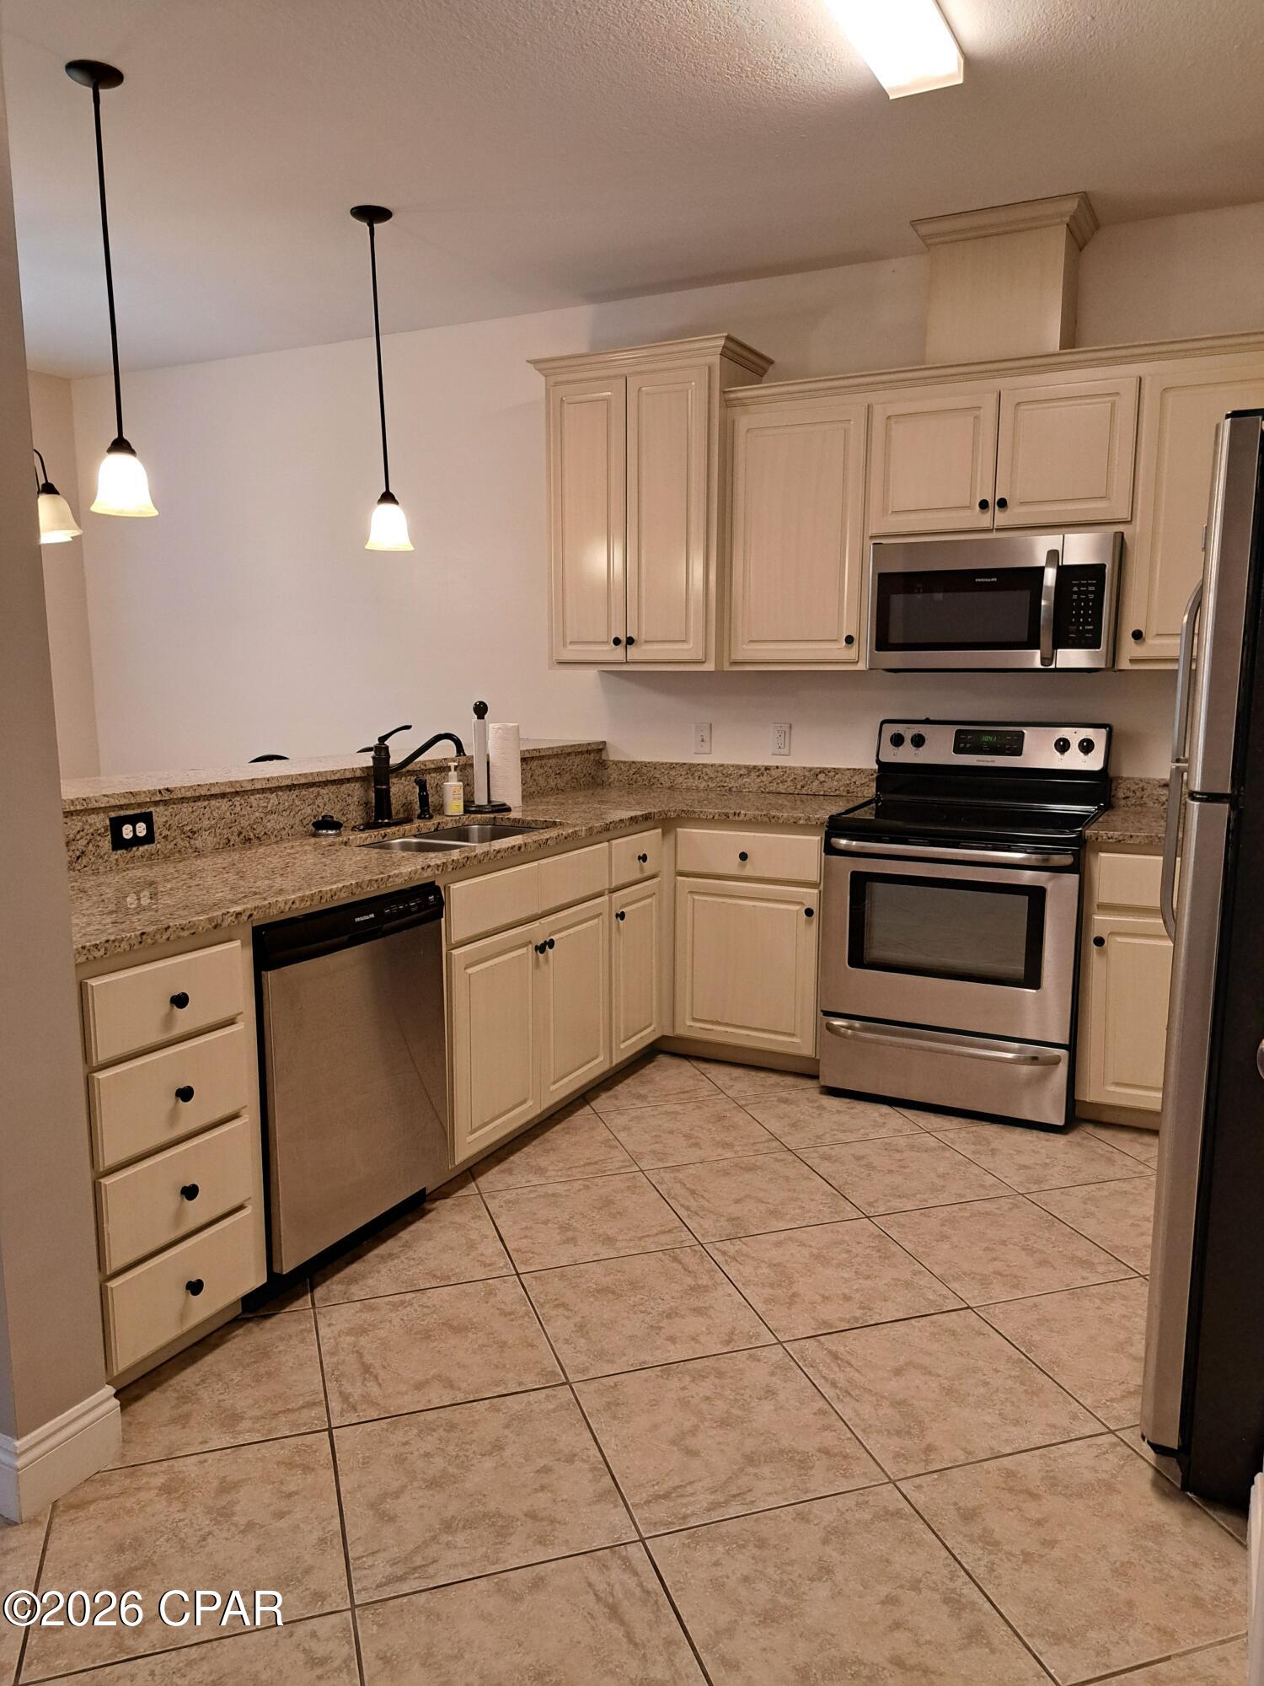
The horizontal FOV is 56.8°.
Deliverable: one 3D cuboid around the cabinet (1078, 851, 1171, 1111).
[{"bbox_3d":[1.651,0.393,3.639,0.410,0.840,0.610,4,9,27],"label":"cabinet"}]

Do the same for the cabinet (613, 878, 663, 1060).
[{"bbox_3d":[-0.209,0.406,4.027,0.520,0.575,0.365,4,9,27],"label":"cabinet"}]

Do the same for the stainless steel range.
[{"bbox_3d":[1.092,0.218,3.821,0.760,1.200,0.700,4,9,26],"label":"stainless steel range"}]

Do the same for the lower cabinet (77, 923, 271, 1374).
[{"bbox_3d":[-1.112,0.577,2.345,0.610,0.832,0.444,4,9,27],"label":"lower cabinet"}]

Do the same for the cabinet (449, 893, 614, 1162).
[{"bbox_3d":[-0.524,0.469,3.410,0.600,0.565,0.855,4,9,26],"label":"cabinet"}]

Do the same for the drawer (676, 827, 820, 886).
[{"bbox_3d":[0.484,0.013,4.047,0.505,0.150,0.490,4,9,26],"label":"drawer"}]

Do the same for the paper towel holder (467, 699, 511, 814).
[{"bbox_3d":[-0.499,-0.286,3.886,0.190,0.360,0.190,0,8,0],"label":"paper towel holder"}]

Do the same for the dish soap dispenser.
[{"bbox_3d":[-0.576,-0.173,3.789,0.062,0.165,0.062,0,8,0],"label":"dish soap dispenser"}]

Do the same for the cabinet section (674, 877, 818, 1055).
[{"bbox_3d":[0.513,0.373,4.173,0.515,0.570,0.586,4,10,27],"label":"cabinet section"}]

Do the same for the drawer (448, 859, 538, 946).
[{"bbox_3d":[-0.546,0.142,3.212,0.420,0.157,0.430,4,9,27],"label":"drawer"}]

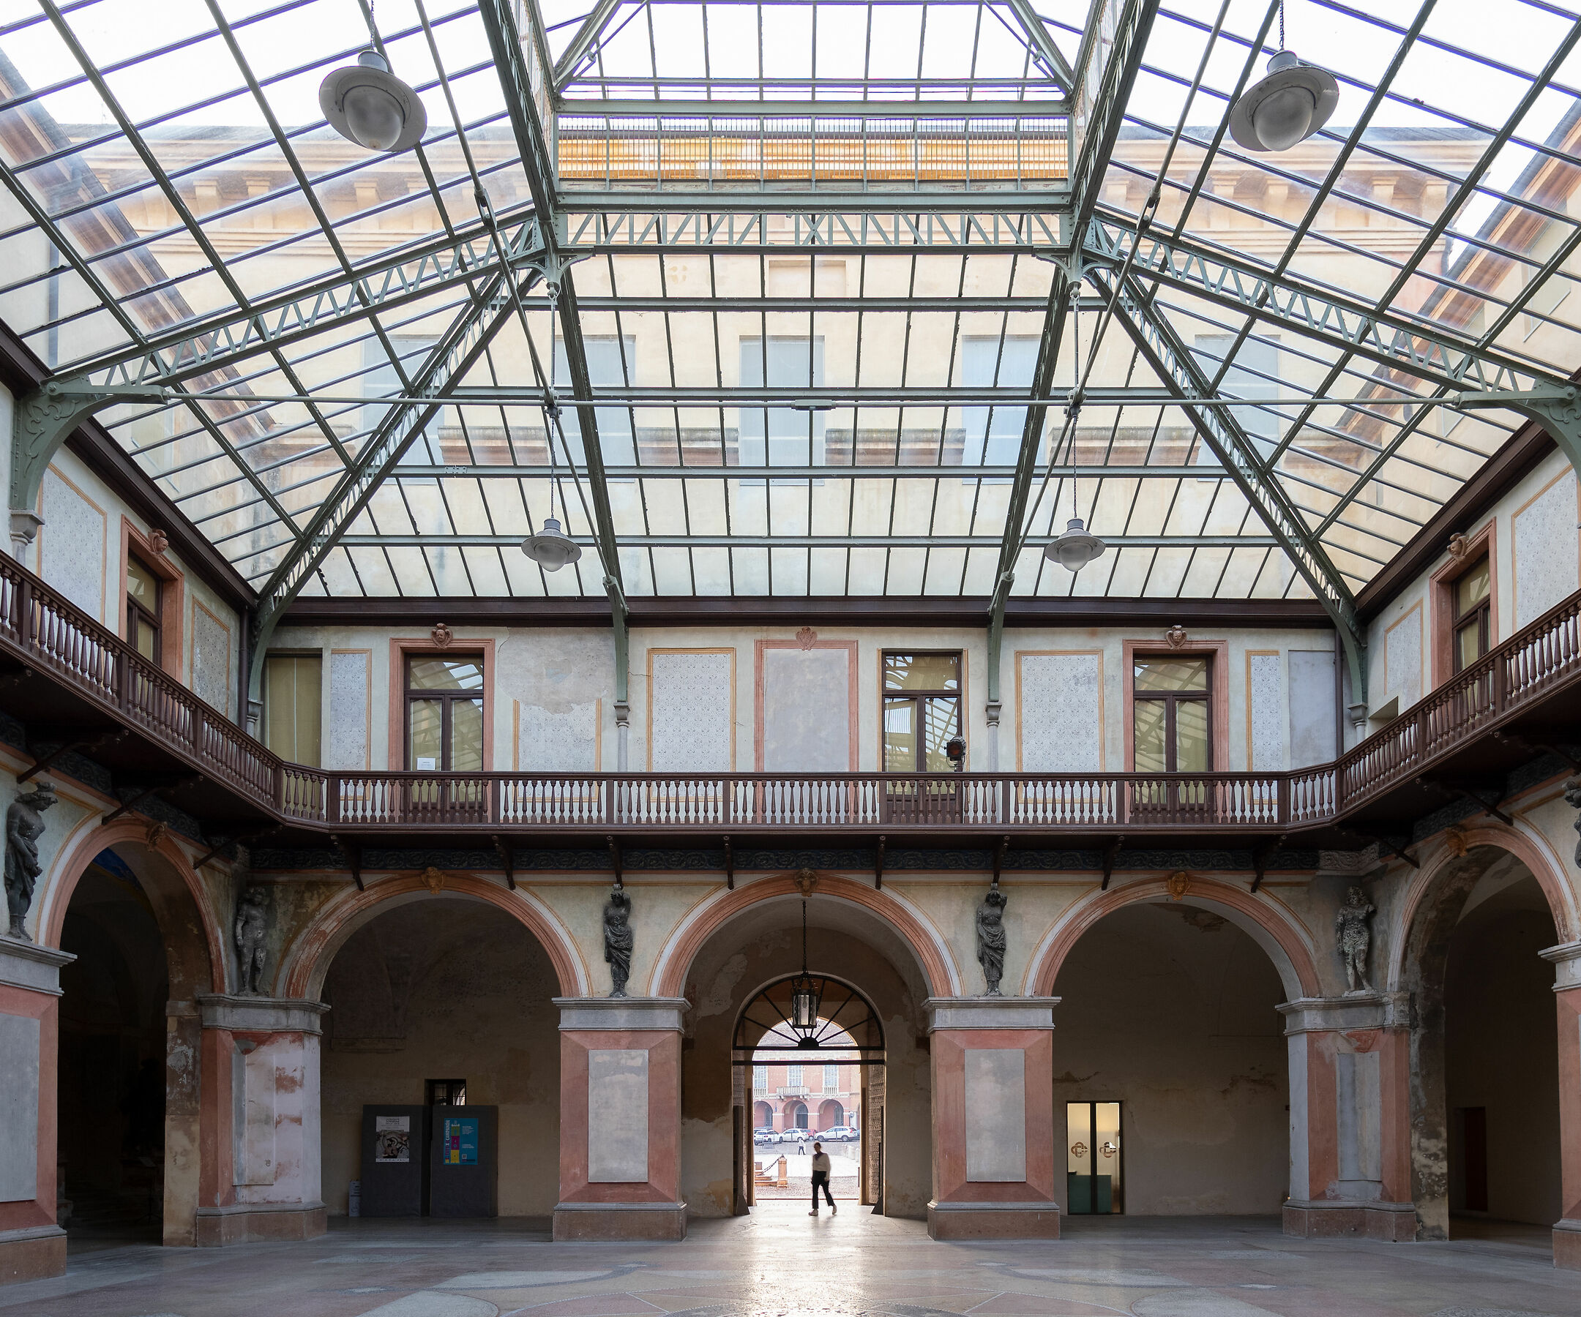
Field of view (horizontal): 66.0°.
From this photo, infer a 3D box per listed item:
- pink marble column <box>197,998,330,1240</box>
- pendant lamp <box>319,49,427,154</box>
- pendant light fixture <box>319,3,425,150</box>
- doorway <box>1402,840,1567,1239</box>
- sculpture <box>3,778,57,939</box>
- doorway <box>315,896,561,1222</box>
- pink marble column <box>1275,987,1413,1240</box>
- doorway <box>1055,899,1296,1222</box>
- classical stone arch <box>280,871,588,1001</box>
[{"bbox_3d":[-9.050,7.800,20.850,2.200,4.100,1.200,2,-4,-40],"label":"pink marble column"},{"bbox_3d":[-2.912,-3.888,8.500,0.700,0.560,0.700,0,-8,0],"label":"pendant lamp"},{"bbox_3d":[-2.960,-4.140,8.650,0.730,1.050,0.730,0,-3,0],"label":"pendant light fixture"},{"bbox_3d":[10.500,5.800,18.200,0.900,5.800,4.000,0,-3,0],"label":"doorway"},{"bbox_3d":[-9.050,2.420,14.520,0.500,1.900,0.600,-1,-3,14],"label":"sculpture"},{"bbox_3d":[-5.907,6.769,20.400,4.100,5.450,0.650,0,-8,0],"label":"doorway"},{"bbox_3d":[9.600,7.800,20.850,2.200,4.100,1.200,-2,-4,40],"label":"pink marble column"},{"bbox_3d":[6.590,7.060,21.200,4.200,5.600,0.900,0,-3,0],"label":"doorway"},{"bbox_3d":[-5.965,4.643,20.400,5.050,2.150,0.600,0,-8,0],"label":"classical stone arch"}]

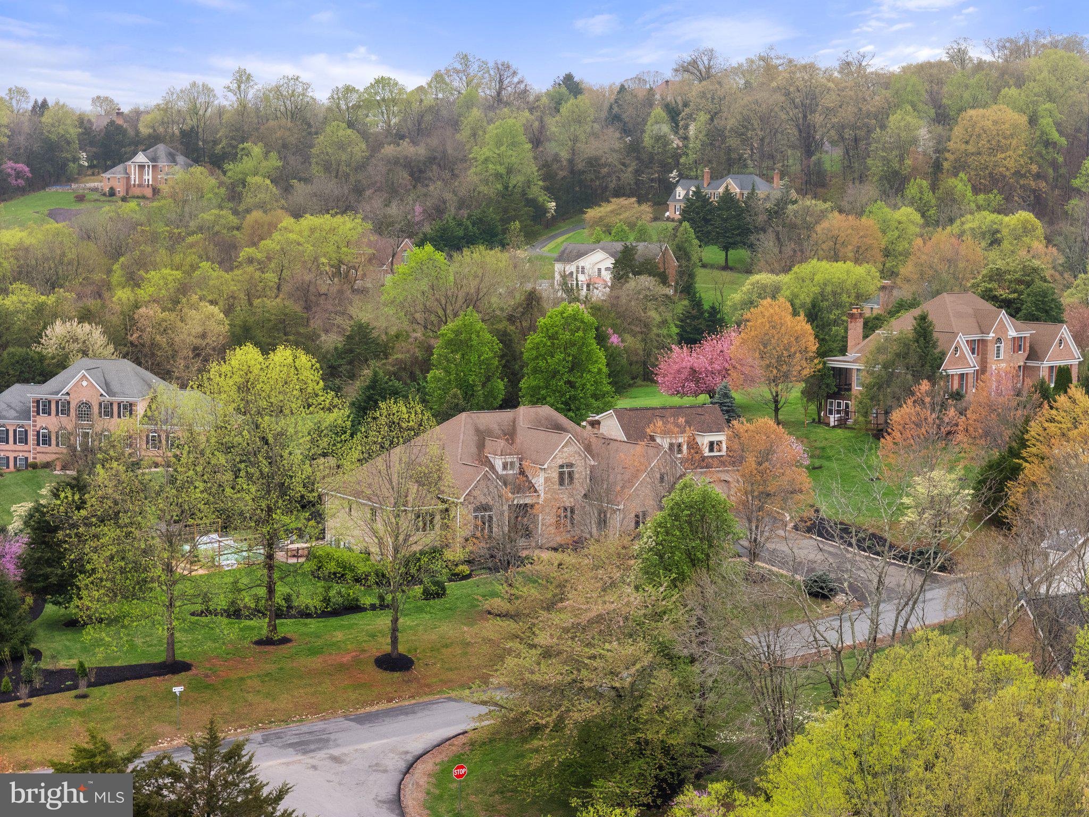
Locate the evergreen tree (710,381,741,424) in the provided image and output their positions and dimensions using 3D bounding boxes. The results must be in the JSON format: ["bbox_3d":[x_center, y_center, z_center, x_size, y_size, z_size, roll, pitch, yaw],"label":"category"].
[{"bbox_3d":[16.705,-0.353,203.000,2.900,4.260,2.900,1,5,0],"label":"evergreen tree"}]

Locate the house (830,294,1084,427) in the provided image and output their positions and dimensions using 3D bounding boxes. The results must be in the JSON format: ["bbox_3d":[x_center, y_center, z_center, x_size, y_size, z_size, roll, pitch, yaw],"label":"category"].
[{"bbox_3d":[41.443,-5.358,220.954,27.200,12.700,13.600,-5,7,-44],"label":"house"}]

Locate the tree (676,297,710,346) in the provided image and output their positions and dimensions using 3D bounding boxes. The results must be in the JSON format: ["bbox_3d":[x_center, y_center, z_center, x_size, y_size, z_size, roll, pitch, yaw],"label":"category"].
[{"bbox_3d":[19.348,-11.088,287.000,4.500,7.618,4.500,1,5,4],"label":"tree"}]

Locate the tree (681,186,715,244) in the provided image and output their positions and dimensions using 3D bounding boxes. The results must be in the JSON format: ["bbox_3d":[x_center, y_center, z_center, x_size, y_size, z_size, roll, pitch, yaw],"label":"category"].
[{"bbox_3d":[26.639,-32.468,382.000,5.900,11.660,5.900,1,5,0],"label":"tree"}]

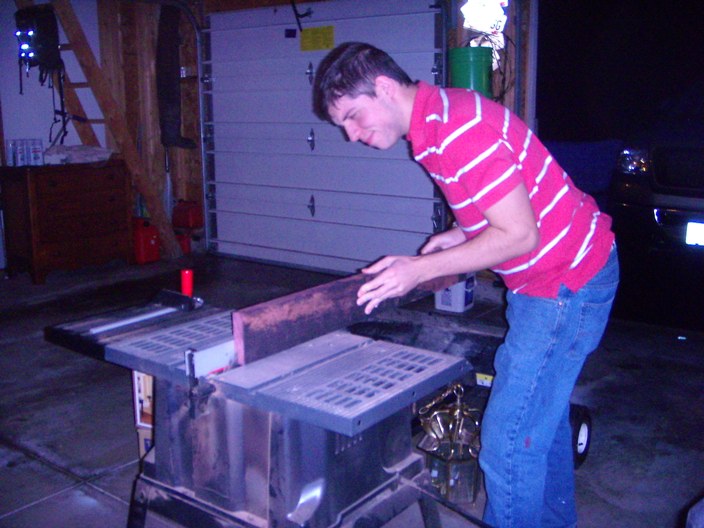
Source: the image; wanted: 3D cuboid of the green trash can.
[{"bbox_3d":[0.808,-1.275,5.270,0.302,0.370,0.302,0,12,0],"label":"green trash can"}]

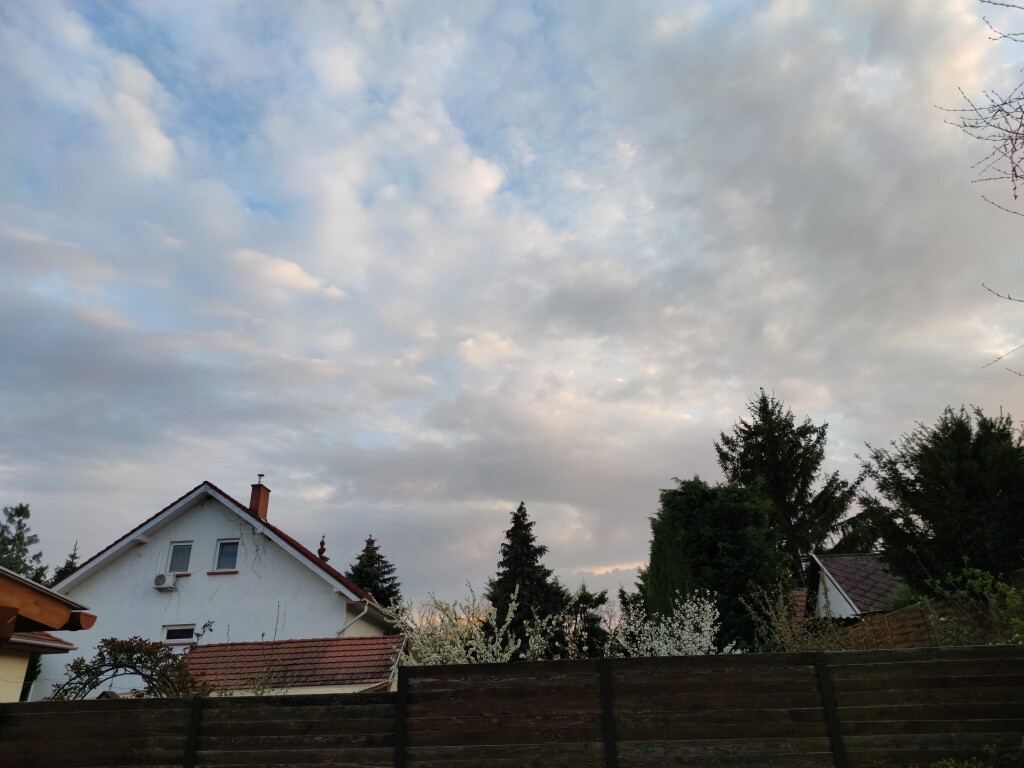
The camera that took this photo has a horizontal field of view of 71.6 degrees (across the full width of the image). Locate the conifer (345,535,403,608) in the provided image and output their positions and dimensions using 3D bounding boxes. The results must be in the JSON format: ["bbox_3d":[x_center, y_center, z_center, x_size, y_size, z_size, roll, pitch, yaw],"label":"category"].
[{"bbox_3d":[-8.144,14.385,40.078,4.000,11.870,4.000,-3,-26,1],"label":"conifer"}]

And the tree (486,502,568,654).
[{"bbox_3d":[0.482,7.845,22.846,2.700,8.290,2.700,-3,-26,1],"label":"tree"}]

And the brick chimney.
[{"bbox_3d":[-11.704,5.490,32.945,0.450,1.700,1.050,-3,-26,1],"label":"brick chimney"}]

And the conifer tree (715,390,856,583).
[{"bbox_3d":[9.122,5.487,22.465,4.400,11.670,4.400,-3,-26,1],"label":"conifer tree"}]

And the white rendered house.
[{"bbox_3d":[-12.372,10.900,31.400,13.300,10.950,8.900,-3,-26,1],"label":"white rendered house"}]

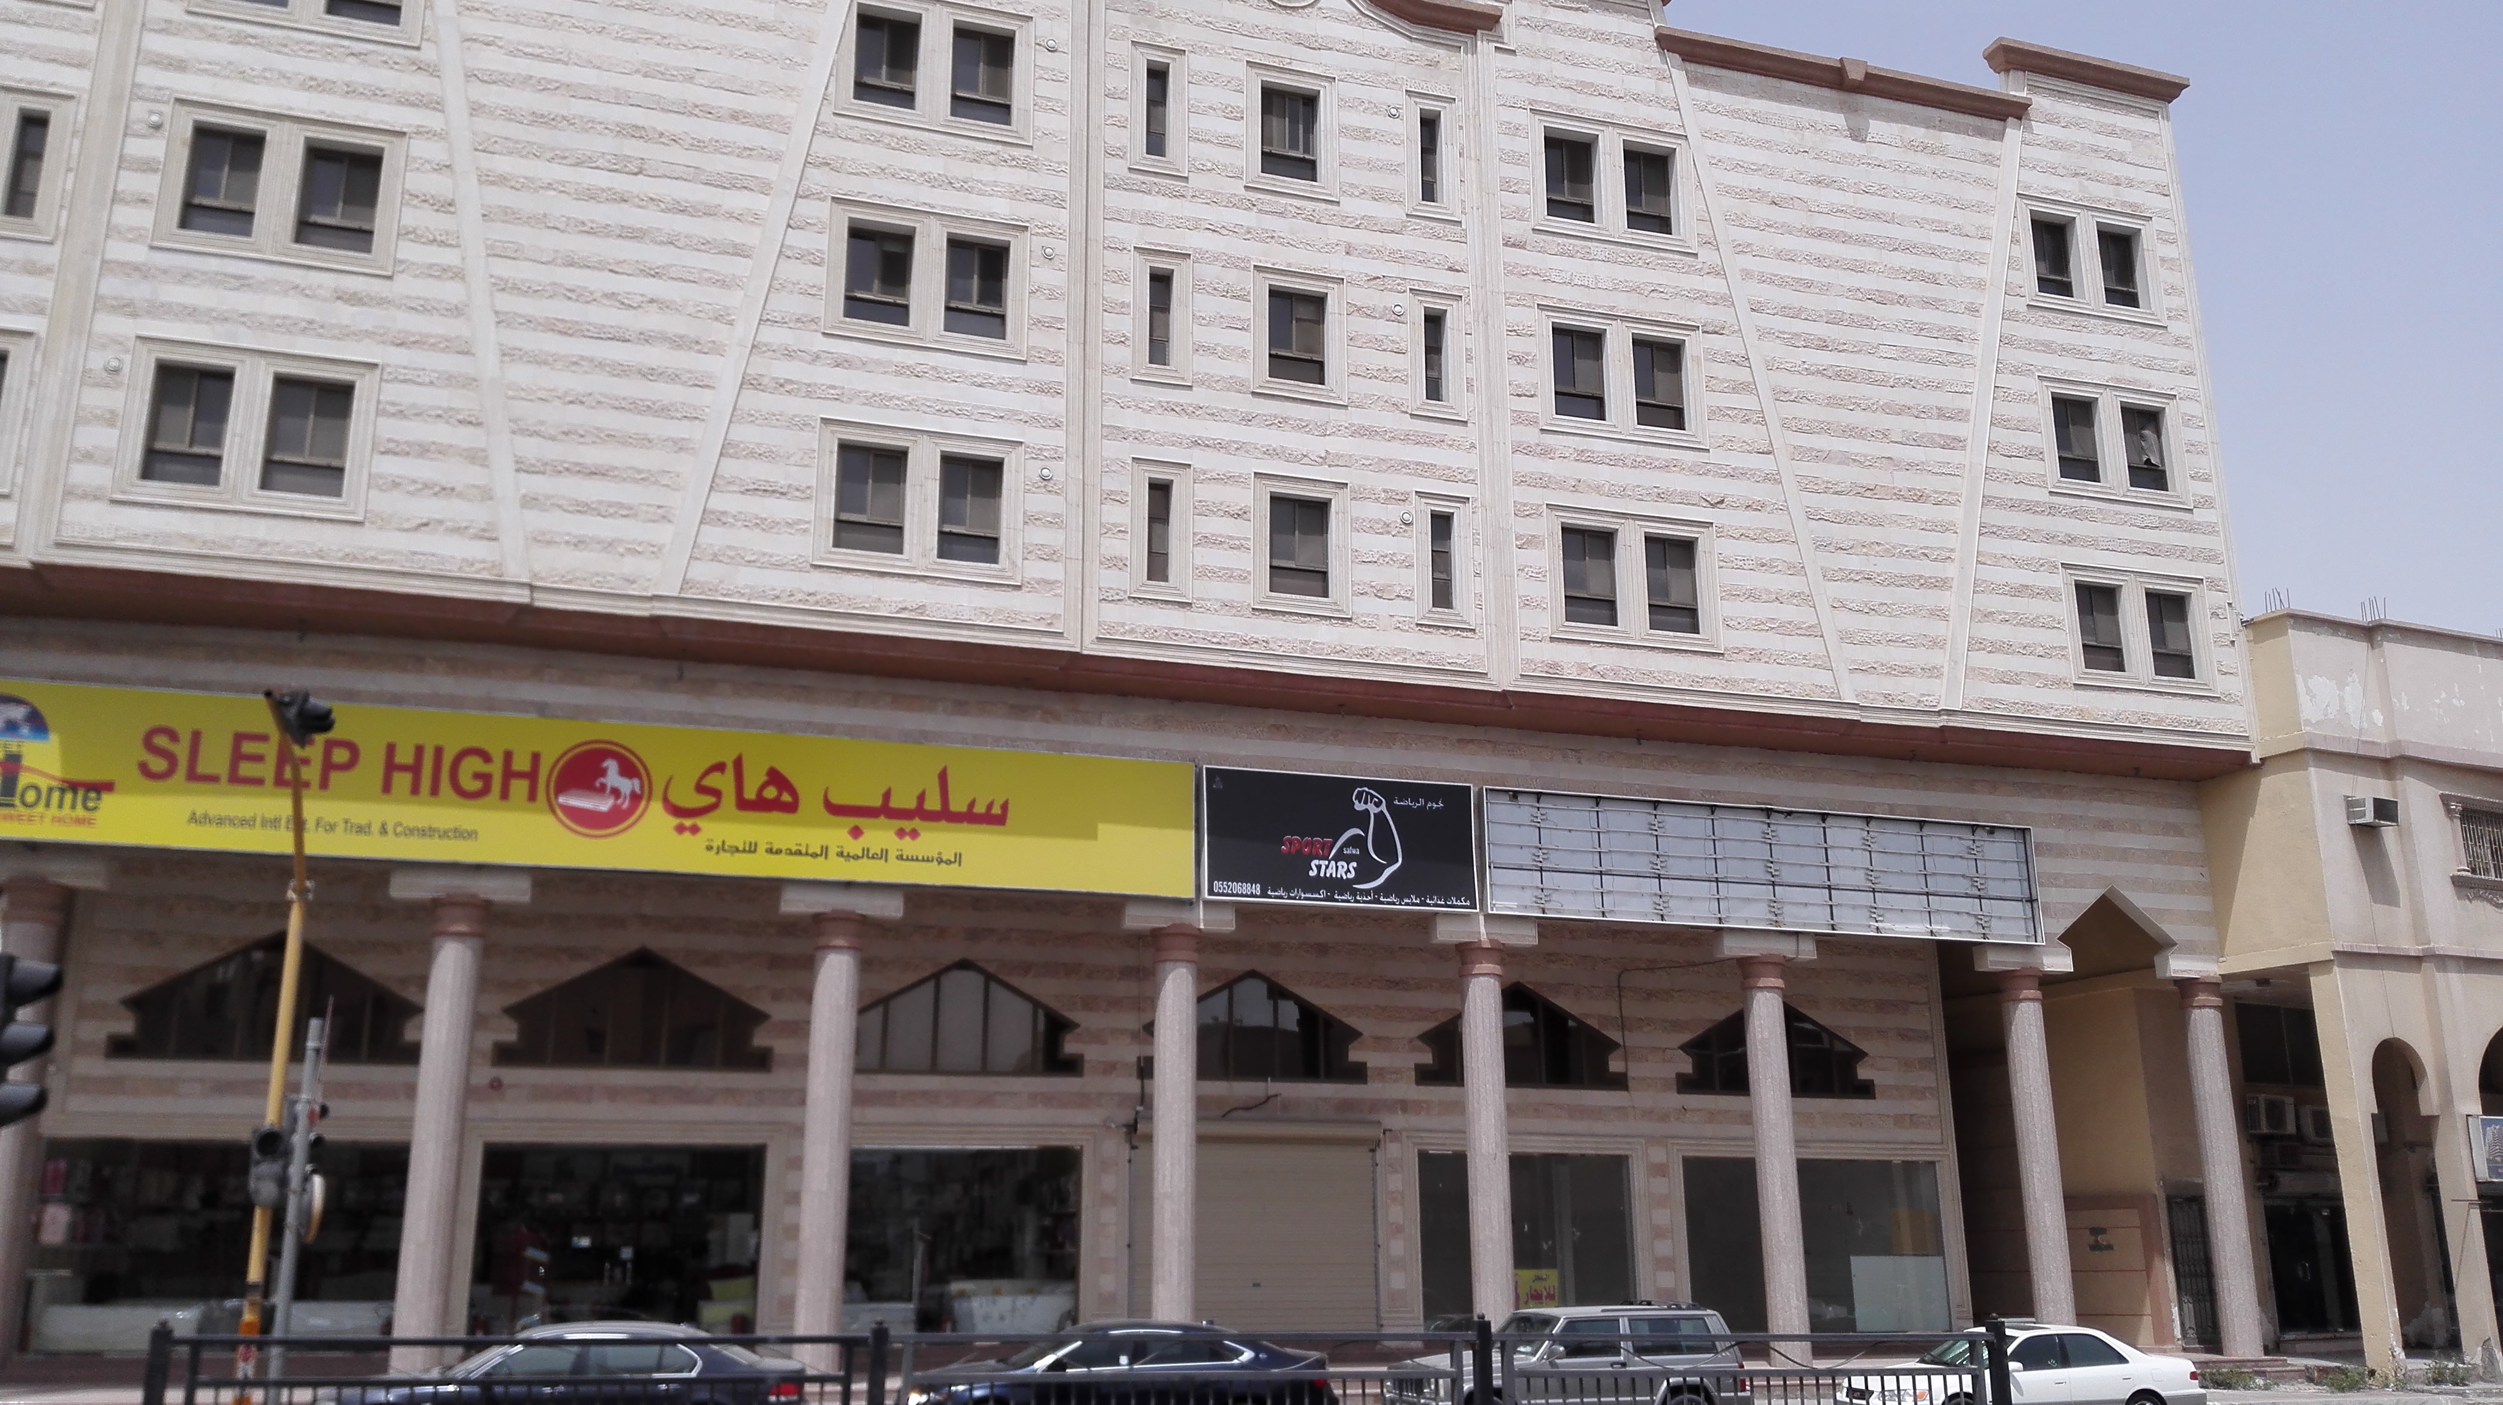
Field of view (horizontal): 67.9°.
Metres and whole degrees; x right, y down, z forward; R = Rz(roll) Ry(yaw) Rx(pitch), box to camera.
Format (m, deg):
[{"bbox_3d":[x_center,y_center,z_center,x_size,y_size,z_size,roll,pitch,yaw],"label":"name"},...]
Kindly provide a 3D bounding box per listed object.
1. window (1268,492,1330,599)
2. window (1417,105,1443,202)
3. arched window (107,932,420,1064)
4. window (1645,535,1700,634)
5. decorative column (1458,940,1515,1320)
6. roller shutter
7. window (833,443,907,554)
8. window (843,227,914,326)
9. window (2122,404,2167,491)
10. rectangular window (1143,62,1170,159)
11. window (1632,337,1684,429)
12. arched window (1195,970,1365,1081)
[{"bbox_3d":[0.678,-2.315,27.445,0.931,1.568,0.150,5,-15,-17],"label":"window"},{"bbox_3d":[2.870,-8.683,29.531,0.356,1.613,0.150,4,-15,-17],"label":"window"},{"bbox_3d":[-14.101,4.254,26.582,3.924,1.791,0.200,5,-16,-16],"label":"arched window"},{"bbox_3d":[6.530,-1.794,28.697,0.916,1.566,0.180,5,-16,-16],"label":"window"},{"bbox_3d":[3.469,6.596,27.067,0.700,6.090,0.700,5,-15,-17],"label":"decorative column"},{"bbox_3d":[0.103,8.262,28.744,4.050,3.210,0.150,4,-16,-17],"label":"roller shutter"},{"bbox_3d":[-5.176,-2.791,25.352,0.929,1.524,0.150,4,-15,-17],"label":"window"},{"bbox_3d":[-5.414,-6.156,26.925,0.947,1.577,0.140,5,-15,-16],"label":"window"},{"bbox_3d":[15.395,-4.369,31.828,0.920,1.560,0.150,4,-16,-17],"label":"window"},{"bbox_3d":[-1.440,-9.045,28.352,0.349,1.566,0.180,5,-16,-16],"label":"rectangular window"},{"bbox_3d":[6.530,-5.048,29.599,0.931,1.515,0.180,5,-16,-16],"label":"window"},{"bbox_3d":[0.027,5.334,30.616,3.928,1.805,0.150,4,-15,-17],"label":"arched window"}]

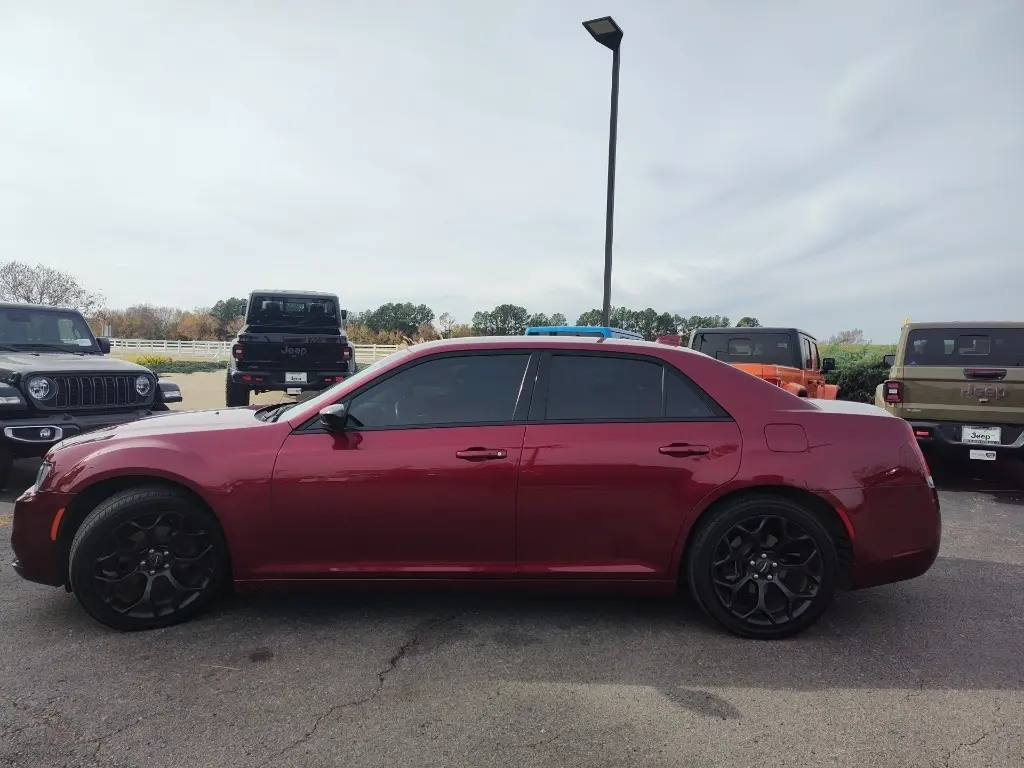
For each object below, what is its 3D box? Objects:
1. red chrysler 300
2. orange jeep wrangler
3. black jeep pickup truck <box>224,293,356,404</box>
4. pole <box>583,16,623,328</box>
[{"bbox_3d":[-0.125,0.459,4.220,5.040,1.485,1.950,1,3,0],"label":"red chrysler 300"},{"bbox_3d":[3.660,0.139,10.200,1.920,1.880,5.350,3,4,32],"label":"orange jeep wrangler"},{"bbox_3d":[-3.860,-0.420,12.050,1.970,2.100,5.350,0,3,-17],"label":"black jeep pickup truck"},{"bbox_3d":[1.930,-3.500,15.050,0.600,8.450,1.250,3,3,29],"label":"pole"}]

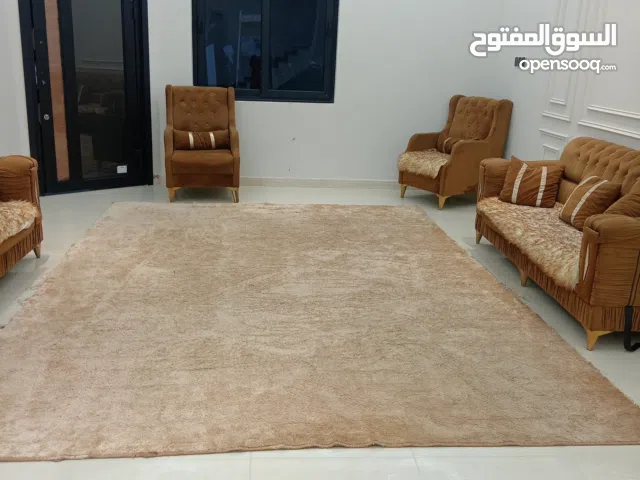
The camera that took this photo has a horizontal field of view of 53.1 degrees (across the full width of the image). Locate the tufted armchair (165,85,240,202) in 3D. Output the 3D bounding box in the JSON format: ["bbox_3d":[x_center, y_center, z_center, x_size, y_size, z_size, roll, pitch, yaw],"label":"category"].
[{"bbox_3d":[-1.175,-0.974,6.407,0.710,1.055,0.830,-1,17,-12],"label":"tufted armchair"}]

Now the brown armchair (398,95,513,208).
[{"bbox_3d":[1.370,-0.922,6.612,0.830,1.055,0.710,-8,19,-32],"label":"brown armchair"}]

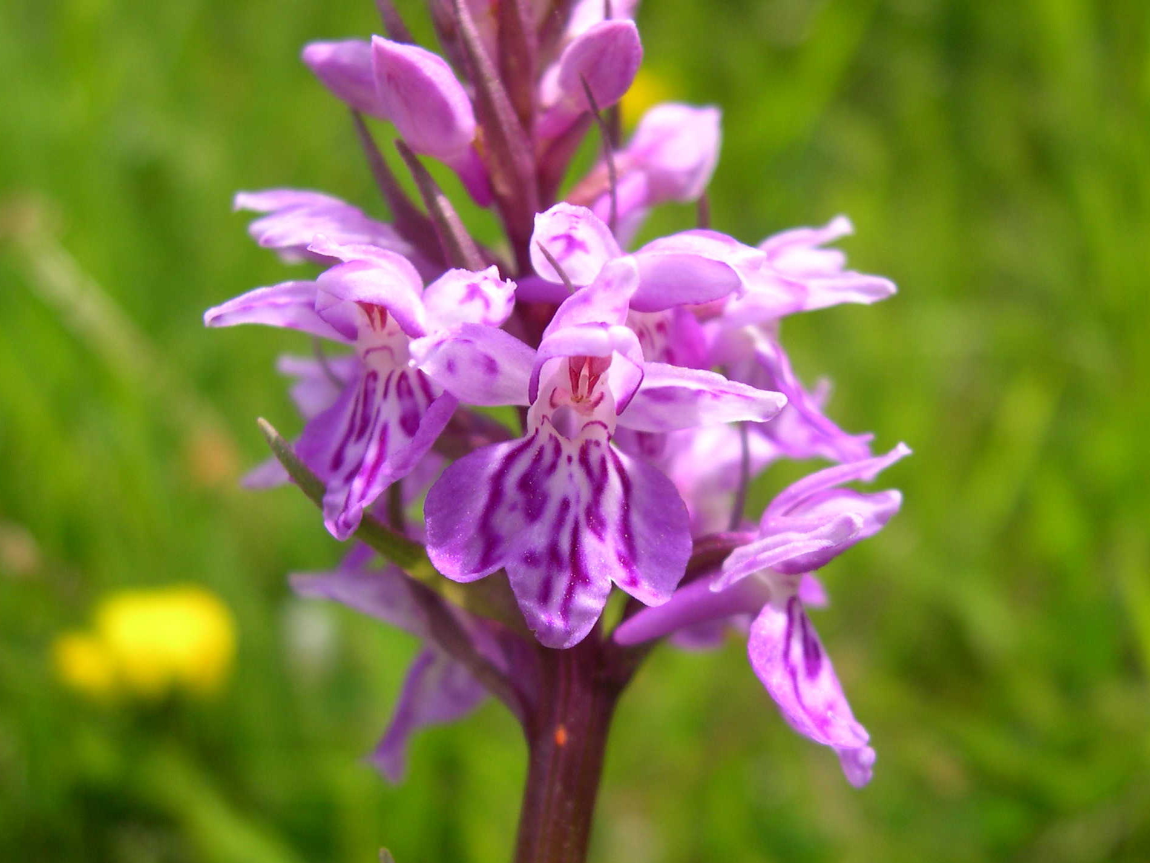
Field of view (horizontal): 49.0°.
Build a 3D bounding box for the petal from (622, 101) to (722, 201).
[{"bbox_3d":[0.006,-0.016,0.071,0.004,0.006,0.004,39,-6,-4],"label":"petal"}]

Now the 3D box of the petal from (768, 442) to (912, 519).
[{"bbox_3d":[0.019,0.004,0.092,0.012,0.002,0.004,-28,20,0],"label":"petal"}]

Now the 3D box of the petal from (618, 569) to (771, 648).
[{"bbox_3d":[0.007,0.010,0.072,0.009,0.002,0.003,-21,0,0],"label":"petal"}]

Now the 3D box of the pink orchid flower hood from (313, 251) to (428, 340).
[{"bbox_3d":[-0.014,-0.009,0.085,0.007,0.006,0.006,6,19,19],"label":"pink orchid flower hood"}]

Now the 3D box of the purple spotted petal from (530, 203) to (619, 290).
[{"bbox_3d":[0.000,-0.010,0.070,0.005,0.005,0.003,0,3,6],"label":"purple spotted petal"}]

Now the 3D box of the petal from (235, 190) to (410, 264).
[{"bbox_3d":[-0.014,-0.011,0.069,0.009,0.003,0.004,17,6,-6],"label":"petal"}]

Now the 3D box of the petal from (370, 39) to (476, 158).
[{"bbox_3d":[-0.008,-0.017,0.063,0.003,0.007,0.003,-38,3,12],"label":"petal"}]

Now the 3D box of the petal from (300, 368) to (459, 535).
[{"bbox_3d":[-0.011,0.001,0.069,0.008,0.009,0.004,9,-7,18],"label":"petal"}]

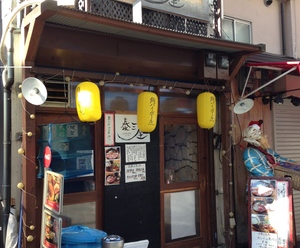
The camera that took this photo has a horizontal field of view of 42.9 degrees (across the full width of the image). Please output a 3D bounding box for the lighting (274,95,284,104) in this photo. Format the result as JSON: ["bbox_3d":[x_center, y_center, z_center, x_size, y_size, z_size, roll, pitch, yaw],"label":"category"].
[{"bbox_3d":[1.882,-0.352,5.550,0.115,0.125,0.125,1,-3,-35],"label":"lighting"}]

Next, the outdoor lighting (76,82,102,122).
[{"bbox_3d":[-0.628,-0.224,3.938,0.250,0.450,0.250,-5,-2,0],"label":"outdoor lighting"}]

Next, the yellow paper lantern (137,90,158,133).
[{"bbox_3d":[-0.025,-0.133,4.372,0.240,0.475,0.240,-1,-2,0],"label":"yellow paper lantern"}]

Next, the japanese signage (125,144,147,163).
[{"bbox_3d":[-0.155,0.345,4.495,0.304,0.210,0.006,1,-3,-40],"label":"japanese signage"}]

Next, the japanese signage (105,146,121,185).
[{"bbox_3d":[-0.412,0.473,4.272,0.205,0.427,0.008,1,-3,-40],"label":"japanese signage"}]

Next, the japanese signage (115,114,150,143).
[{"bbox_3d":[-0.189,0.051,4.477,0.510,0.335,0.015,1,-3,-40],"label":"japanese signage"}]

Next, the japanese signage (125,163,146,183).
[{"bbox_3d":[-0.162,0.581,4.477,0.303,0.208,0.006,1,-3,-40],"label":"japanese signage"}]

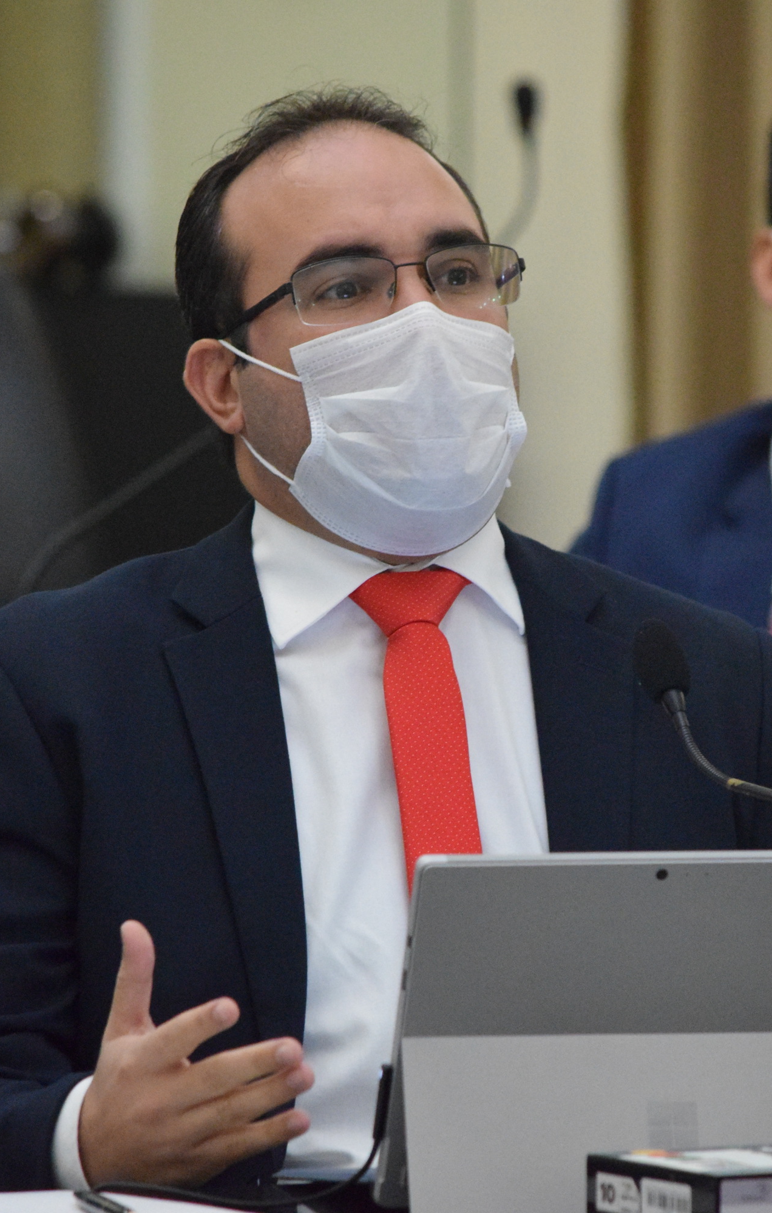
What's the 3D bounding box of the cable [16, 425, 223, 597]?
[{"bbox_3d":[-0.156,-0.009,8.800,0.240,0.330,0.070,-1,3,-20],"label":"cable"}]

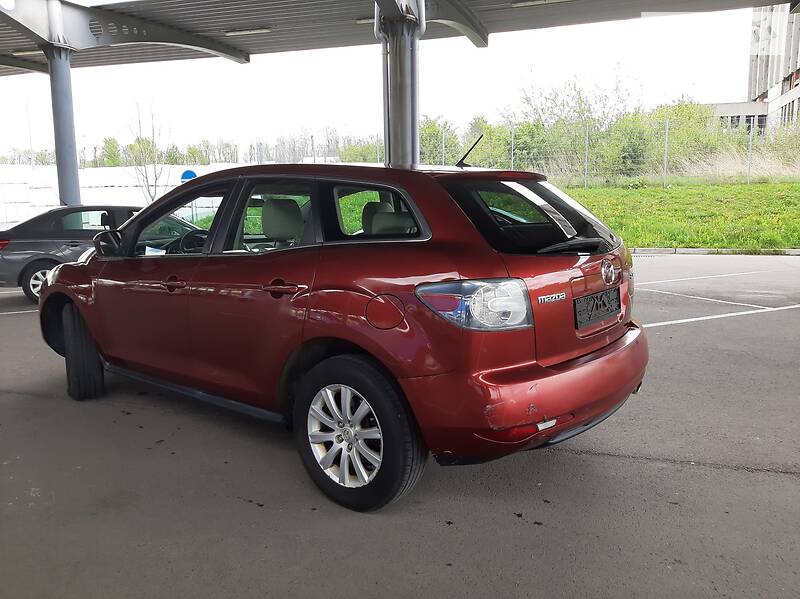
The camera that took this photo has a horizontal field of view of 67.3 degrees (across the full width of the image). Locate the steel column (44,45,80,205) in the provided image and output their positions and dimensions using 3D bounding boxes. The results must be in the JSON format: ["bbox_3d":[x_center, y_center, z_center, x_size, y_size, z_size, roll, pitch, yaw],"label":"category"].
[{"bbox_3d":[-6.115,-2.343,11.088,0.320,4.520,0.320,-1,7,0],"label":"steel column"}]

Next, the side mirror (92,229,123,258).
[{"bbox_3d":[-1.880,-0.361,3.861,0.150,0.185,0.215,5,9,38],"label":"side mirror"}]

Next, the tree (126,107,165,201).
[{"bbox_3d":[-7.780,-3.500,18.817,1.250,4.990,1.200,-1,7,0],"label":"tree"}]

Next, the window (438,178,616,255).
[{"bbox_3d":[0.734,-0.398,2.987,1.380,0.520,0.150,-10,-29,-51],"label":"window"}]

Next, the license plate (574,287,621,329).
[{"bbox_3d":[0.952,0.036,2.871,0.020,0.125,0.525,0,6,39],"label":"license plate"}]

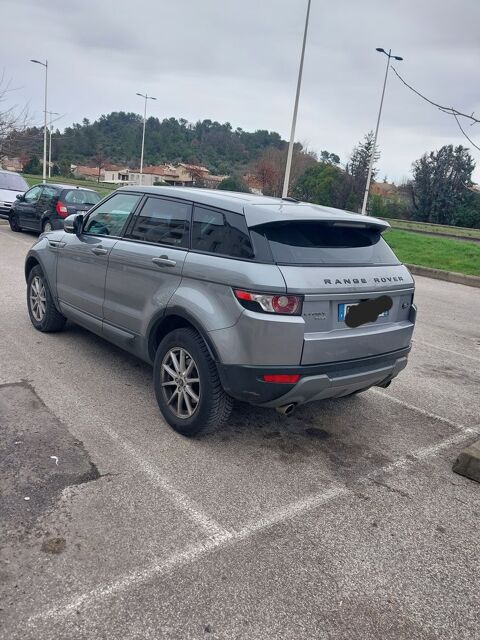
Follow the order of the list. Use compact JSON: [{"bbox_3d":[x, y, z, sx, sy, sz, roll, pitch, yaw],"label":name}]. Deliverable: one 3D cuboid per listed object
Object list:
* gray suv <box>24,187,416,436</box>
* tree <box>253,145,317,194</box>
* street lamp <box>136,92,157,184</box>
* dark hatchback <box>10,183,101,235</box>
[{"bbox_3d":[-0.508,-0.405,5.173,1.970,1.620,4.360,-5,17,-39],"label":"gray suv"},{"bbox_3d":[5.689,-20.038,76.928,8.600,8.130,8.000,7,13,3],"label":"tree"},{"bbox_3d":[-9.058,-16.351,52.247,2.400,9.300,0.350,-5,17,-39],"label":"street lamp"},{"bbox_3d":[-5.285,-3.143,15.956,1.690,1.490,3.780,-7,18,-43],"label":"dark hatchback"}]

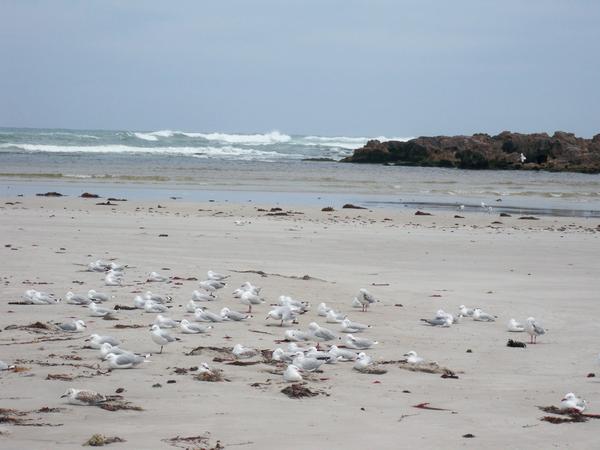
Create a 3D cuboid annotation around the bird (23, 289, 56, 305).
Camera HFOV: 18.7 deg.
[{"bbox_3d":[-3.331,0.930,23.503,0.380,0.200,0.150,0,3,-22],"label":"bird"}]

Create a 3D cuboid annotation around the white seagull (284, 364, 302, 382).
[{"bbox_3d":[-0.062,1.358,16.689,0.145,0.163,0.340,2,3,18],"label":"white seagull"}]

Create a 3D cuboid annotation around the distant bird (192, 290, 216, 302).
[{"bbox_3d":[-1.343,0.994,25.393,0.350,0.155,0.140,0,3,-23],"label":"distant bird"}]

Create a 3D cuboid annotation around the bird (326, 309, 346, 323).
[{"bbox_3d":[0.468,1.105,22.066,0.350,0.146,0.140,-2,4,-44],"label":"bird"}]

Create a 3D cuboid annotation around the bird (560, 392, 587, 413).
[{"bbox_3d":[1.948,1.251,12.898,0.370,0.150,0.140,-1,4,-43],"label":"bird"}]

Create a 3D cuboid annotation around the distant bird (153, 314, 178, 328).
[{"bbox_3d":[-1.531,1.121,21.028,0.350,0.160,0.140,0,3,-26],"label":"distant bird"}]

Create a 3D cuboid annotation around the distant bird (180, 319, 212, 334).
[{"bbox_3d":[-0.989,0.977,17.605,0.350,0.147,0.130,0,3,-28],"label":"distant bird"}]

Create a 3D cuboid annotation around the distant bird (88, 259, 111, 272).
[{"bbox_3d":[-2.747,0.566,25.017,0.330,0.137,0.130,0,3,-36],"label":"distant bird"}]

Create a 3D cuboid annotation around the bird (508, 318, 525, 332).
[{"bbox_3d":[2.584,1.177,21.401,0.350,0.155,0.140,-1,3,-30],"label":"bird"}]

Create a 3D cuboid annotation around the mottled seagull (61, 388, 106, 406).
[{"bbox_3d":[-1.675,1.337,14.148,0.385,0.140,0.145,0,3,-22],"label":"mottled seagull"}]

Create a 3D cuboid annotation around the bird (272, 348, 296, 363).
[{"bbox_3d":[-0.117,1.267,17.710,0.350,0.155,0.140,0,3,-25],"label":"bird"}]

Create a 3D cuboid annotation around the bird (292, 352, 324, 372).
[{"bbox_3d":[0.075,1.124,15.036,0.340,0.170,0.140,0,3,-28],"label":"bird"}]

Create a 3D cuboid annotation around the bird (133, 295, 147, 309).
[{"bbox_3d":[-1.669,0.839,19.803,0.380,0.140,0.135,-1,4,-37],"label":"bird"}]

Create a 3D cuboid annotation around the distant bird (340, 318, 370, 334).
[{"bbox_3d":[0.546,0.989,17.843,0.380,0.140,0.135,0,3,-28],"label":"distant bird"}]

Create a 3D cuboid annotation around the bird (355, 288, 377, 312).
[{"bbox_3d":[0.775,0.842,20.388,0.340,0.263,0.130,-1,4,-43],"label":"bird"}]

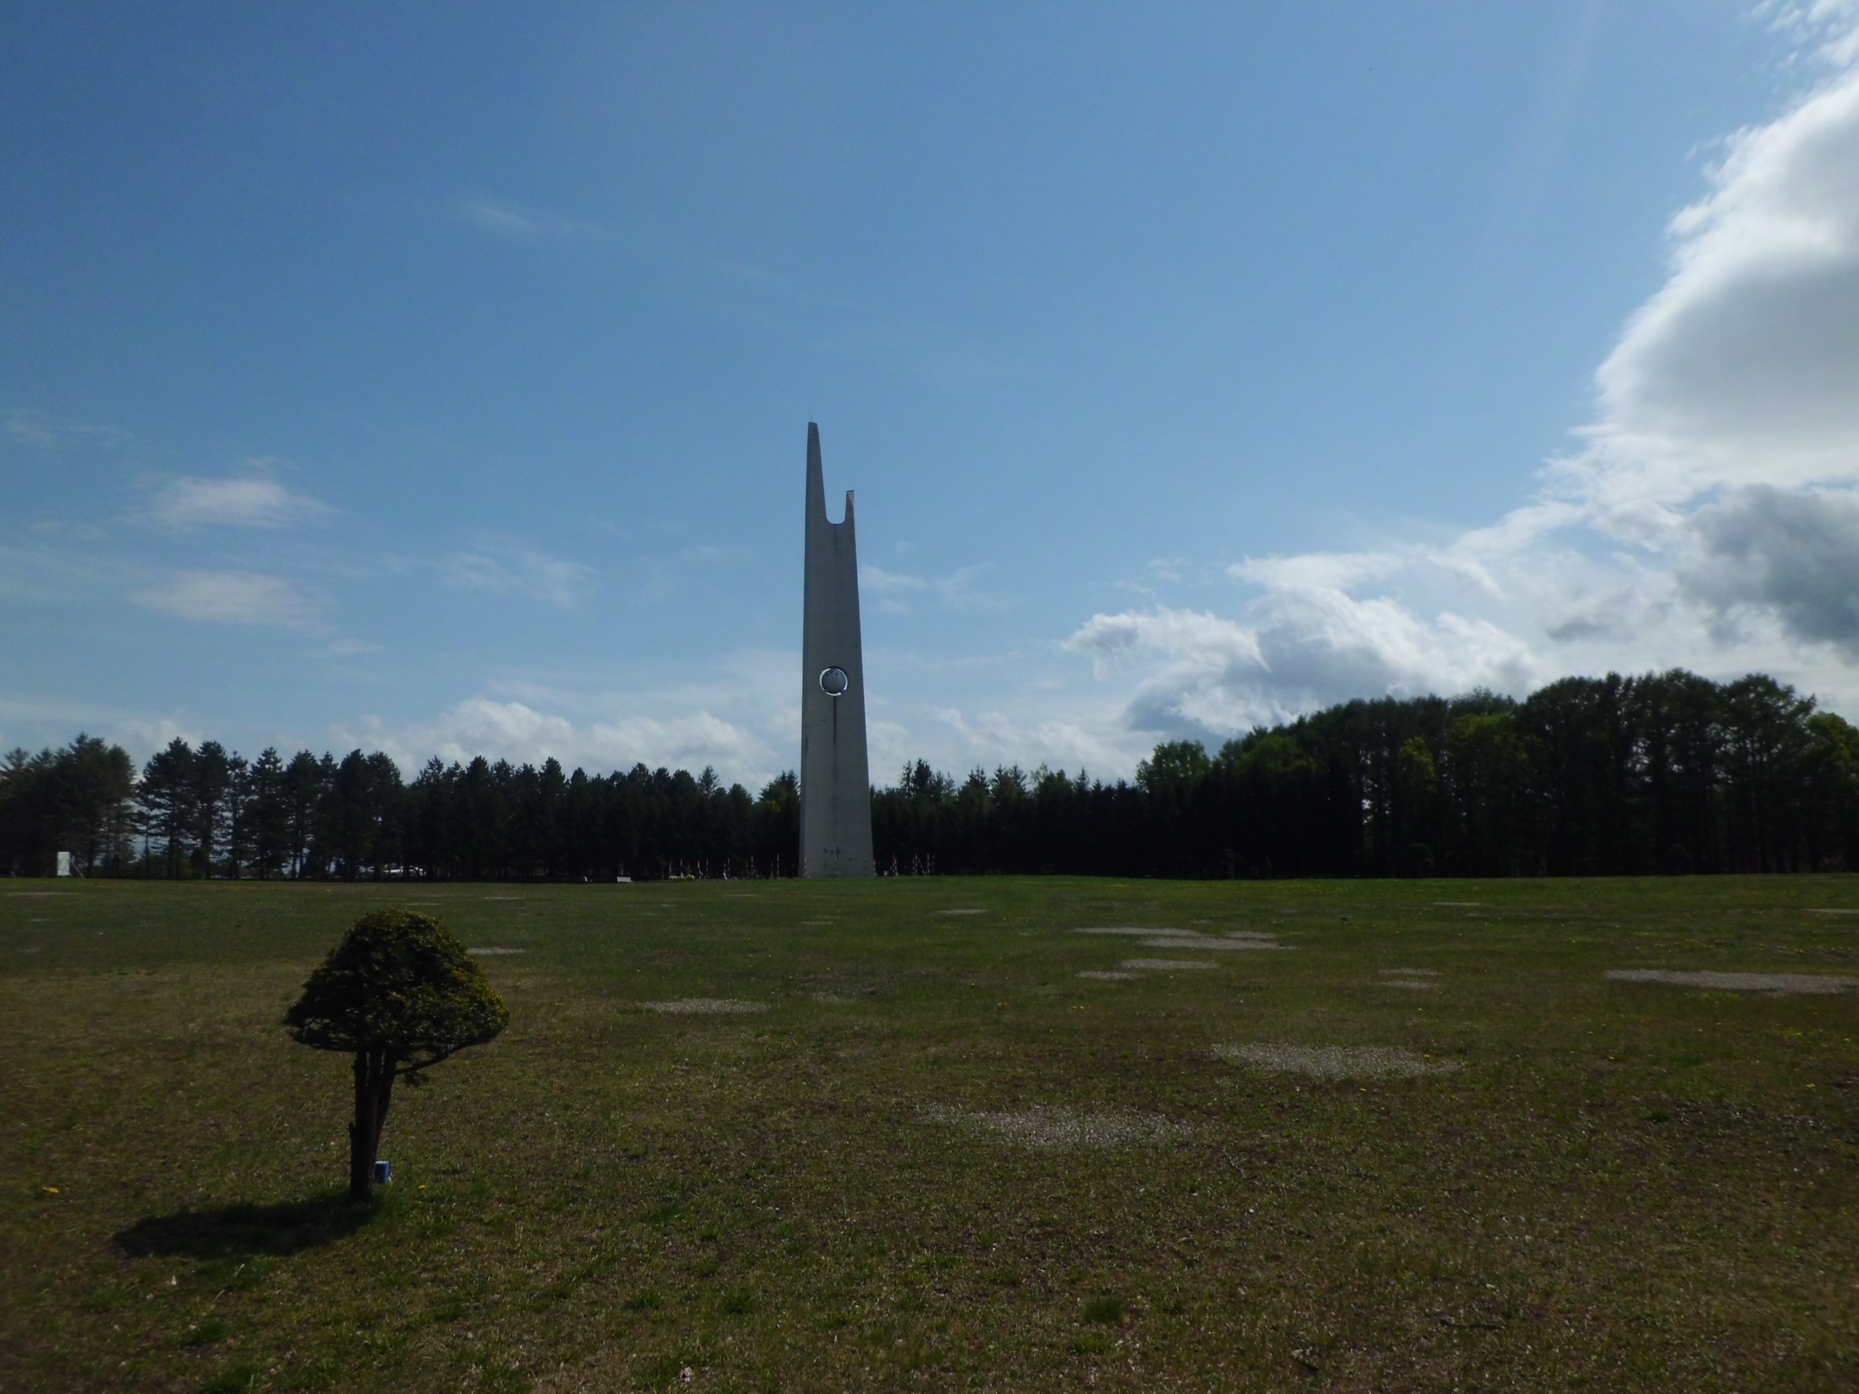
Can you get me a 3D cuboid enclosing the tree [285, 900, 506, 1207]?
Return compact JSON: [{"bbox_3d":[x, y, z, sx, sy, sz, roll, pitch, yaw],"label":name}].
[{"bbox_3d":[-2.470,1.650,6.470,1.030,1.340,1.000,0,-7,0],"label":"tree"}]

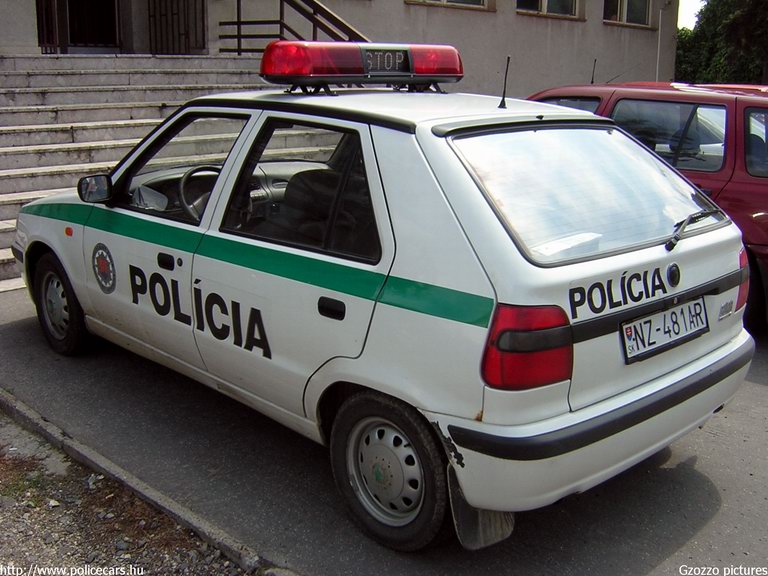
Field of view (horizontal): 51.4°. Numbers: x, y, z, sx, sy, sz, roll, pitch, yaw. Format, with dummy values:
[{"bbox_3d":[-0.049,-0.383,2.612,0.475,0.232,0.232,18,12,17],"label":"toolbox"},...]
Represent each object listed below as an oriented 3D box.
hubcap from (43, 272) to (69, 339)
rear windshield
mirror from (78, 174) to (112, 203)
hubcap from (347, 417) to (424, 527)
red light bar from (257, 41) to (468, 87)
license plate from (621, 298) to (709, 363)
[{"bbox_3d":[-1.720,0.093,4.263,0.085,0.365,0.365,-12,20,-43],"label":"hubcap"},{"bbox_3d":[0.715,-0.350,2.705,1.220,0.070,0.528,-12,56,-43],"label":"rear windshield"},{"bbox_3d":[-1.243,-0.429,3.465,0.095,0.120,0.180,13,18,39],"label":"mirror"},{"bbox_3d":[0.022,0.587,2.594,0.085,0.365,0.365,-12,20,-43],"label":"hubcap"},{"bbox_3d":[-0.049,-0.942,3.371,1.060,0.165,0.280,-12,20,-43],"label":"red light bar"},{"bbox_3d":[0.926,0.131,2.588,0.530,0.125,0.025,-12,7,-43],"label":"license plate"}]

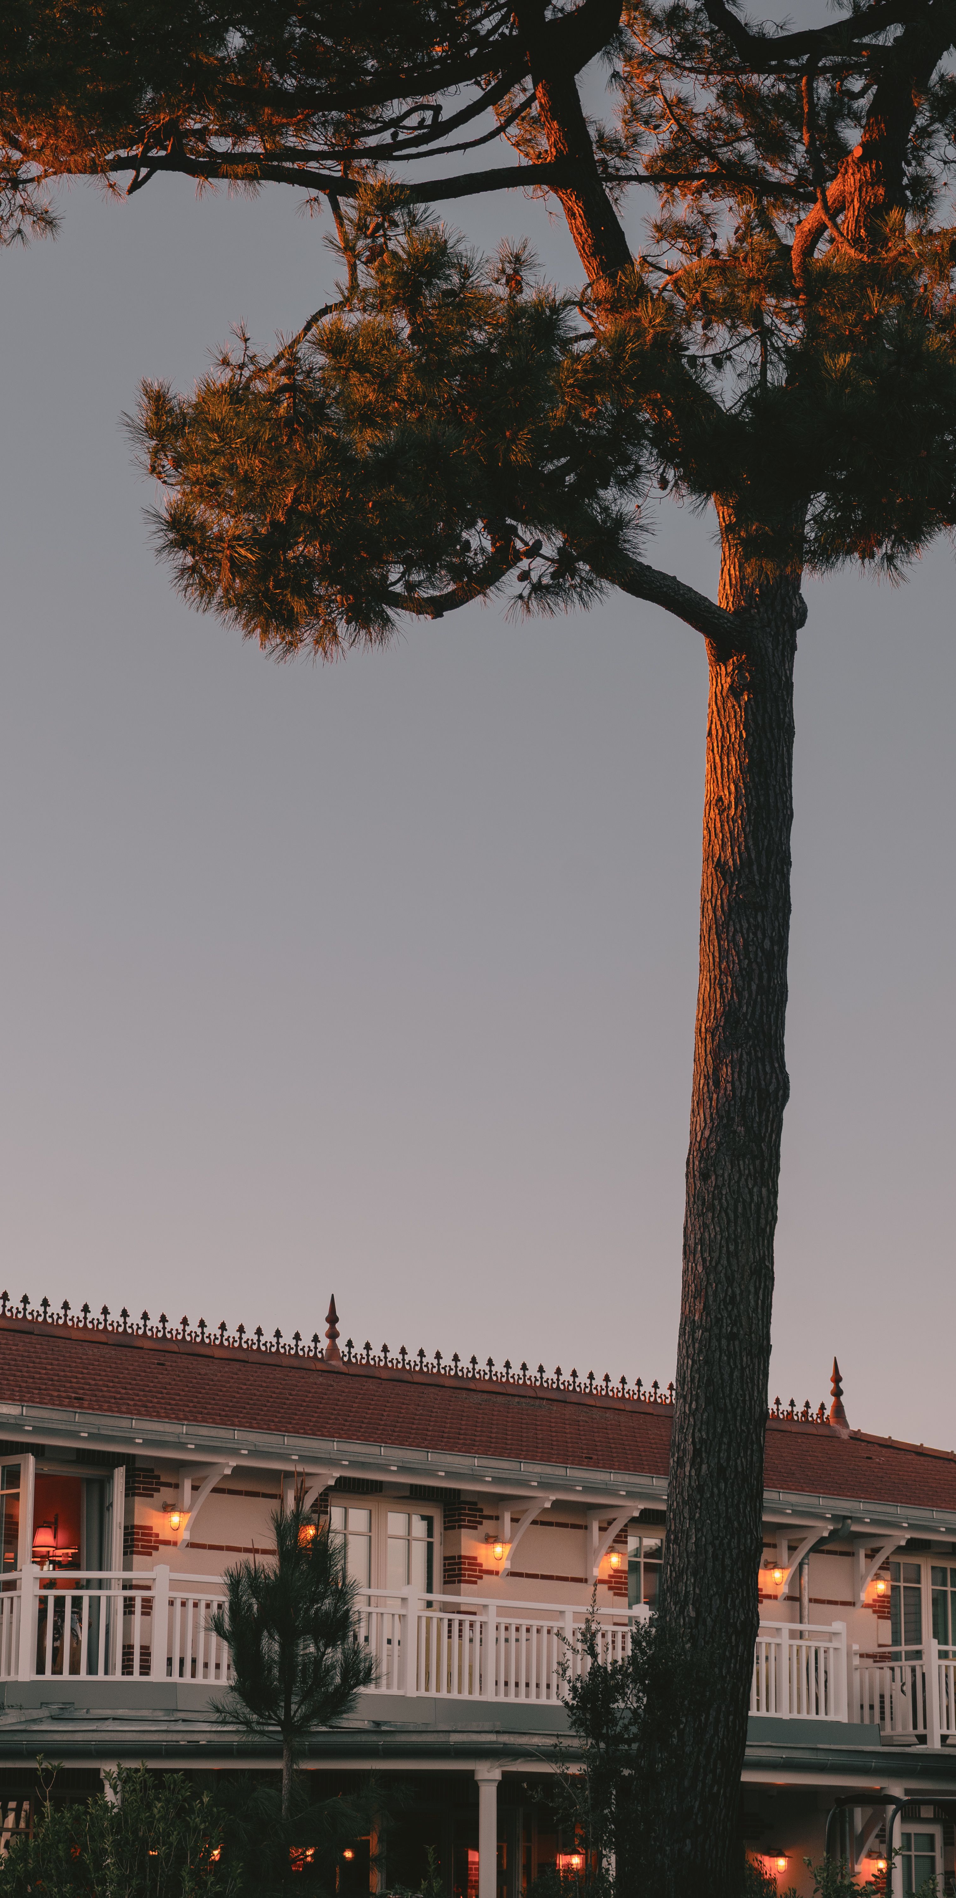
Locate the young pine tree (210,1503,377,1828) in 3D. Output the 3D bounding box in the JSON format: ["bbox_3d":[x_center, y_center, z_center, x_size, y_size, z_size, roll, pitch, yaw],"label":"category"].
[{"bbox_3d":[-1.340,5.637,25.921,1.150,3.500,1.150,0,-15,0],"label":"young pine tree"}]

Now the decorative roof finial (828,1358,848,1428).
[{"bbox_3d":[4.916,6.067,50.327,0.273,1.011,0.273,0,-15,0],"label":"decorative roof finial"}]

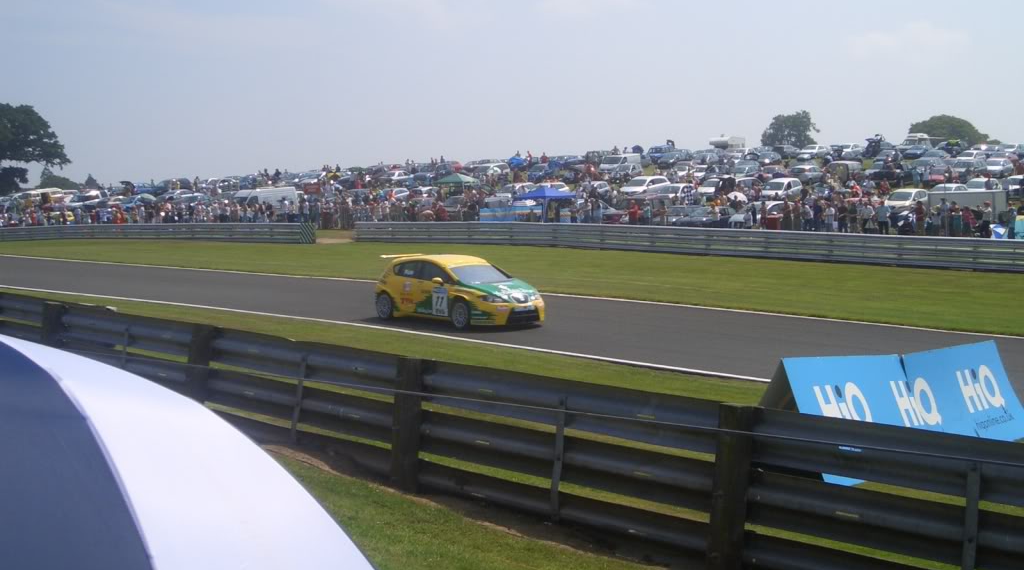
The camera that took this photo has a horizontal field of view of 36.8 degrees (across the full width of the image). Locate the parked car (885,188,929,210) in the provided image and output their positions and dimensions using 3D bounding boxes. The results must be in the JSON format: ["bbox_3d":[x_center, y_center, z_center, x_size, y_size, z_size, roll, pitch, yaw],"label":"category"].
[{"bbox_3d":[22.892,-4.822,89.000,1.770,1.500,4.250,2,4,28],"label":"parked car"}]

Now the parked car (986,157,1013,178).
[{"bbox_3d":[38.503,-9.253,122.000,1.750,1.460,4.350,2,4,31],"label":"parked car"}]

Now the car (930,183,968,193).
[{"bbox_3d":[28.462,-5.743,100.000,1.740,1.430,4.400,4,8,32],"label":"car"}]

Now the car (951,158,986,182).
[{"bbox_3d":[34.203,-8.611,115.000,1.760,1.550,4.500,4,8,29],"label":"car"}]

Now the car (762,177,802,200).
[{"bbox_3d":[18.940,-6.672,108.000,1.700,1.500,4.050,4,8,29],"label":"car"}]

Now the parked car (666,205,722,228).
[{"bbox_3d":[9.024,-3.085,73.000,1.750,1.420,4.300,2,4,31],"label":"parked car"}]

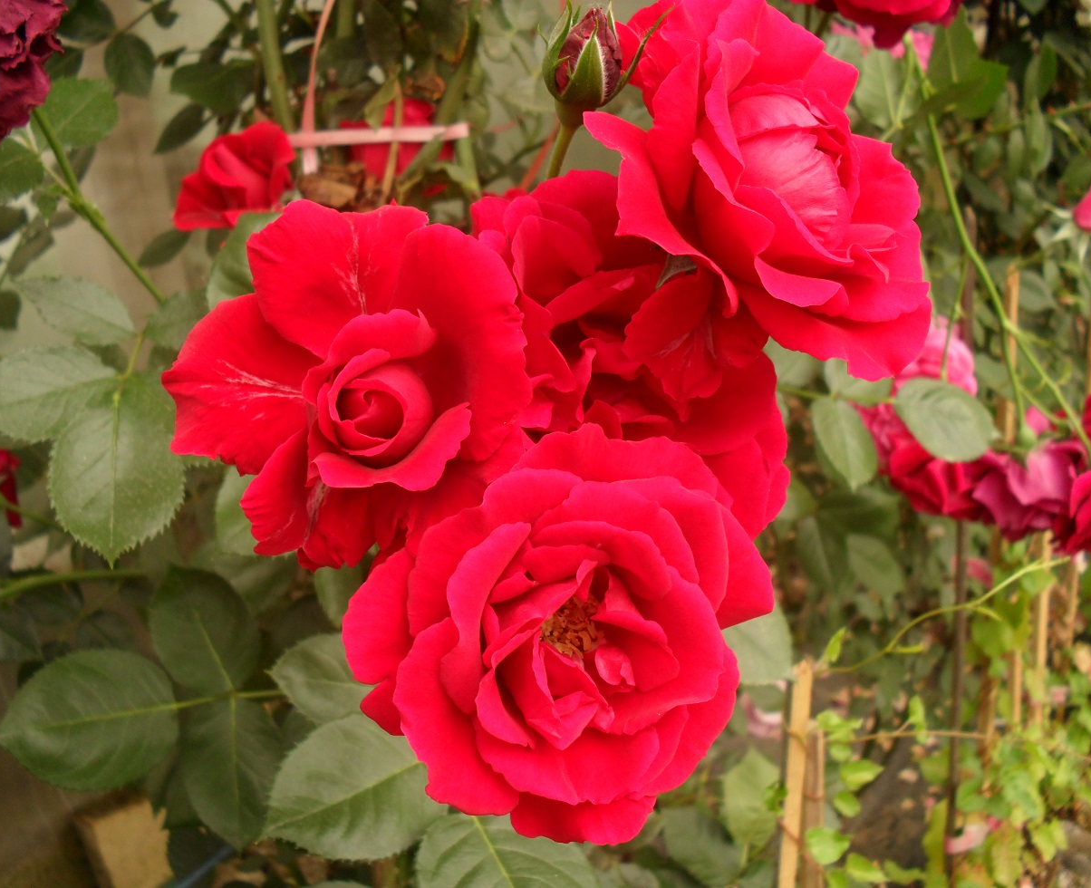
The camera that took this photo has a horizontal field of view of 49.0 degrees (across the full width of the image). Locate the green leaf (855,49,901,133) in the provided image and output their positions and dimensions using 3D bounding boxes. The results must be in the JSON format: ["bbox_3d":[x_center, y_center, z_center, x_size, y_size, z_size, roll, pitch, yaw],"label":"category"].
[{"bbox_3d":[0.169,-0.178,0.600,0.022,0.042,0.008,-19,-4,14],"label":"green leaf"}]

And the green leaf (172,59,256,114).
[{"bbox_3d":[-0.207,-0.226,0.750,0.054,0.028,0.010,-19,1,-15],"label":"green leaf"}]

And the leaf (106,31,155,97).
[{"bbox_3d":[-0.255,-0.233,0.735,0.031,0.046,0.009,-22,-13,-10],"label":"leaf"}]

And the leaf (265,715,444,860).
[{"bbox_3d":[-0.058,0.110,0.385,0.068,0.010,0.042,-20,63,-19],"label":"leaf"}]

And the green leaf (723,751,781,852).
[{"bbox_3d":[0.113,0.196,0.660,0.034,0.055,0.010,1,0,0],"label":"green leaf"}]

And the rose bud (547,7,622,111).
[{"bbox_3d":[0.011,-0.111,0.345,0.021,0.029,0.021,8,9,0],"label":"rose bud"}]

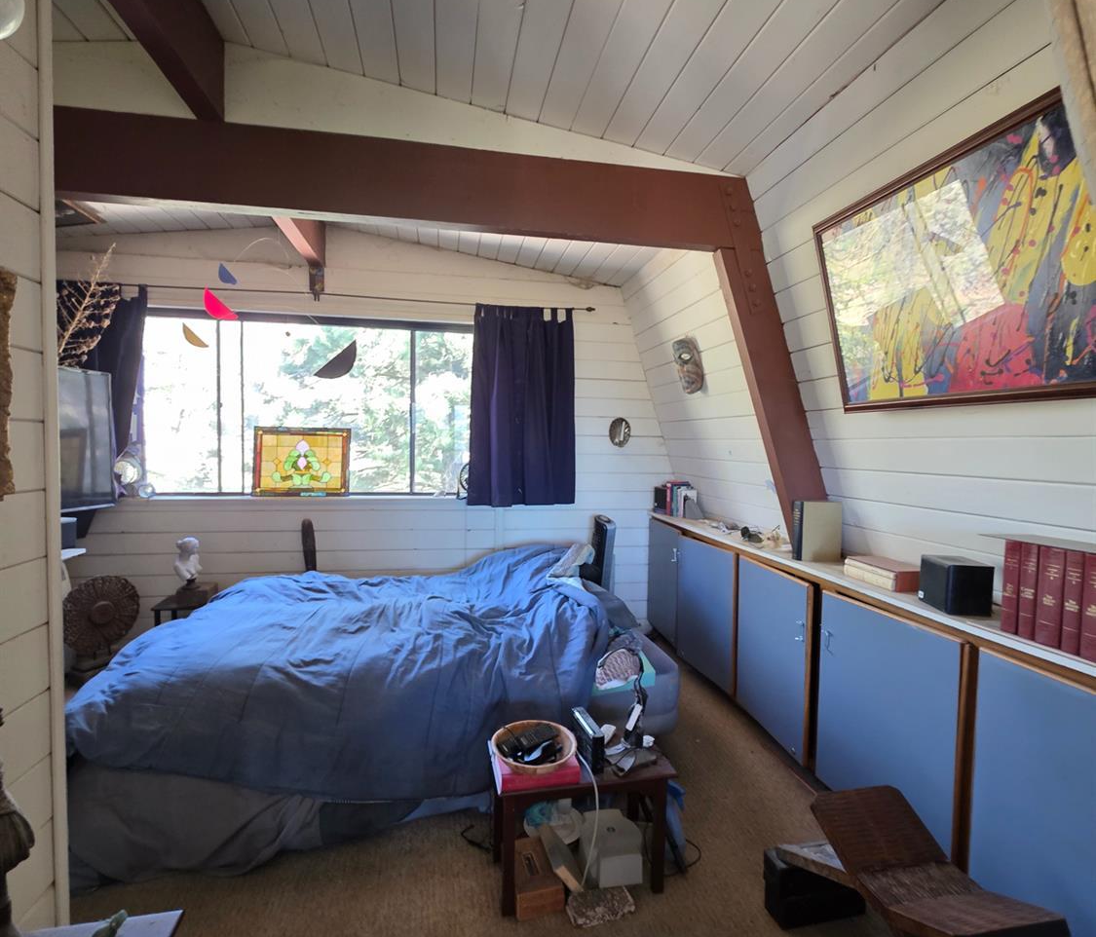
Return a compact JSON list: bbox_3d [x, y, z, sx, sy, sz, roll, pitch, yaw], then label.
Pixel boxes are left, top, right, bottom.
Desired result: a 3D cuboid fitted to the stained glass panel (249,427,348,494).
[{"bbox_3d":[-1.522,-0.037,3.408,0.568,0.425,0.030,0,-1,-11],"label":"stained glass panel"}]

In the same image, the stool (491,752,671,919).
[{"bbox_3d":[0.095,1.030,1.618,0.504,0.343,0.241,0,3,-11],"label":"stool"}]

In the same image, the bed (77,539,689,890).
[{"bbox_3d":[-0.617,0.843,2.591,2.108,0.610,1.575,0,3,-17],"label":"bed"}]

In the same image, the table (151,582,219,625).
[{"bbox_3d":[-1.874,0.914,3.009,0.406,0.394,0.318,0,3,-11],"label":"table"}]

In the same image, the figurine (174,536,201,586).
[{"bbox_3d":[-1.912,0.501,2.918,0.095,0.277,0.125,2,3,21],"label":"figurine"}]

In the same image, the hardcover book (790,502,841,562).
[{"bbox_3d":[1.128,0.264,2.289,0.164,0.249,0.054,1,3,-4],"label":"hardcover book"}]

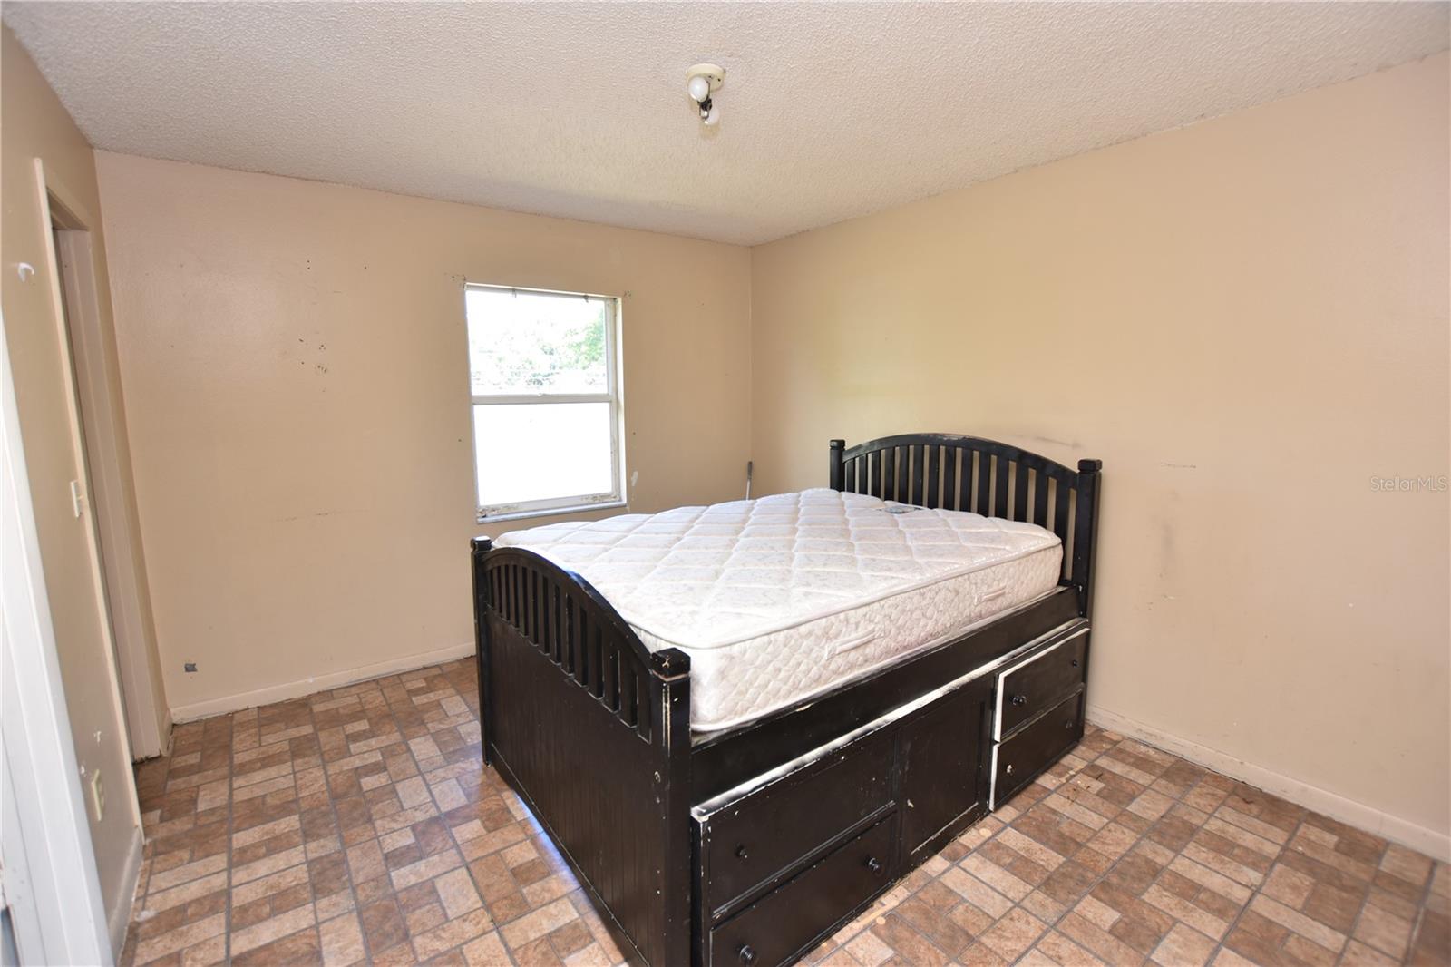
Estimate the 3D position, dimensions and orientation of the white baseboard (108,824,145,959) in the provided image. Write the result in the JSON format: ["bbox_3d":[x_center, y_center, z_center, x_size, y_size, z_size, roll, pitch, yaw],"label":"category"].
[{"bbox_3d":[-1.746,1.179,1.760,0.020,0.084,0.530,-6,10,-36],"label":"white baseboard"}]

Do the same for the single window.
[{"bbox_3d":[-1.030,-0.467,3.584,0.920,1.290,0.100,-6,10,-36],"label":"single window"}]

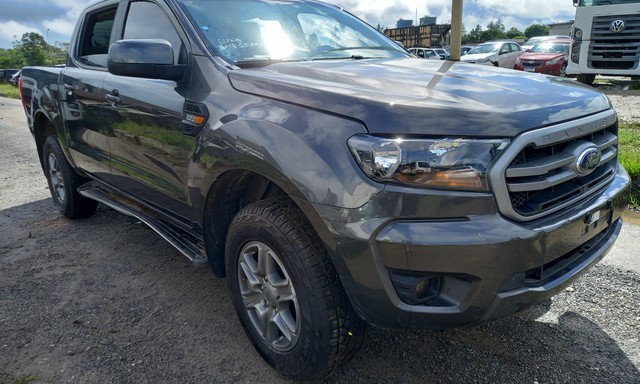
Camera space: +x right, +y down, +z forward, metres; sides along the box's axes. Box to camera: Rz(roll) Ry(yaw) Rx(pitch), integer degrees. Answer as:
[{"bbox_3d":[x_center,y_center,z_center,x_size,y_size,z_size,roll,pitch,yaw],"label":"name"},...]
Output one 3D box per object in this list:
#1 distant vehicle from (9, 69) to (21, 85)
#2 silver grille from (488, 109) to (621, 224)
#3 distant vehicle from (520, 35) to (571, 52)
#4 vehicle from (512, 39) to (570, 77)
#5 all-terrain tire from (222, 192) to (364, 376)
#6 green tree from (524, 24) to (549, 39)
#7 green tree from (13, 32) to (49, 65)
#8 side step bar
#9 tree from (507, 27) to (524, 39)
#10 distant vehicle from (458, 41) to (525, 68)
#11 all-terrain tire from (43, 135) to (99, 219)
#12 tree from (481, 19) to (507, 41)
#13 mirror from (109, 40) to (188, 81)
[{"bbox_3d":[-29.756,-11.903,47.678,1.750,1.500,4.200,4,18,23],"label":"distant vehicle"},{"bbox_3d":[0.981,-0.128,1.766,1.140,0.320,0.140,-16,20,-40],"label":"silver grille"},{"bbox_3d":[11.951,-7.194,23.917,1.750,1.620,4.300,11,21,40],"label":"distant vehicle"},{"bbox_3d":[9.800,-5.470,19.130,4.580,1.480,1.790,-17,21,-39],"label":"vehicle"},{"bbox_3d":[-0.135,0.403,1.999,0.260,0.760,0.760,-14,20,-37],"label":"all-terrain tire"},{"bbox_3d":[30.658,-21.545,65.000,4.000,4.300,4.000,-2,16,0],"label":"green tree"},{"bbox_3d":[-35.428,-16.840,57.821,4.600,5.783,4.600,-12,19,-28],"label":"green tree"},{"bbox_3d":[-1.172,0.137,2.924,0.180,0.085,1.860,-16,20,-40],"label":"side step bar"},{"bbox_3d":[28.861,-22.469,68.536,2.900,3.772,2.900,4,18,22],"label":"tree"},{"bbox_3d":[7.559,-5.875,20.498,1.700,1.480,4.350,13,22,43],"label":"distant vehicle"},{"bbox_3d":[-2.326,-0.146,4.301,0.260,0.760,0.760,-17,22,-40],"label":"all-terrain tire"},{"bbox_3d":[27.165,-24.418,72.751,4.000,5.287,4.000,3,18,20],"label":"tree"},{"bbox_3d":[-0.785,-0.593,2.076,0.270,0.190,0.190,-17,22,-40],"label":"mirror"}]

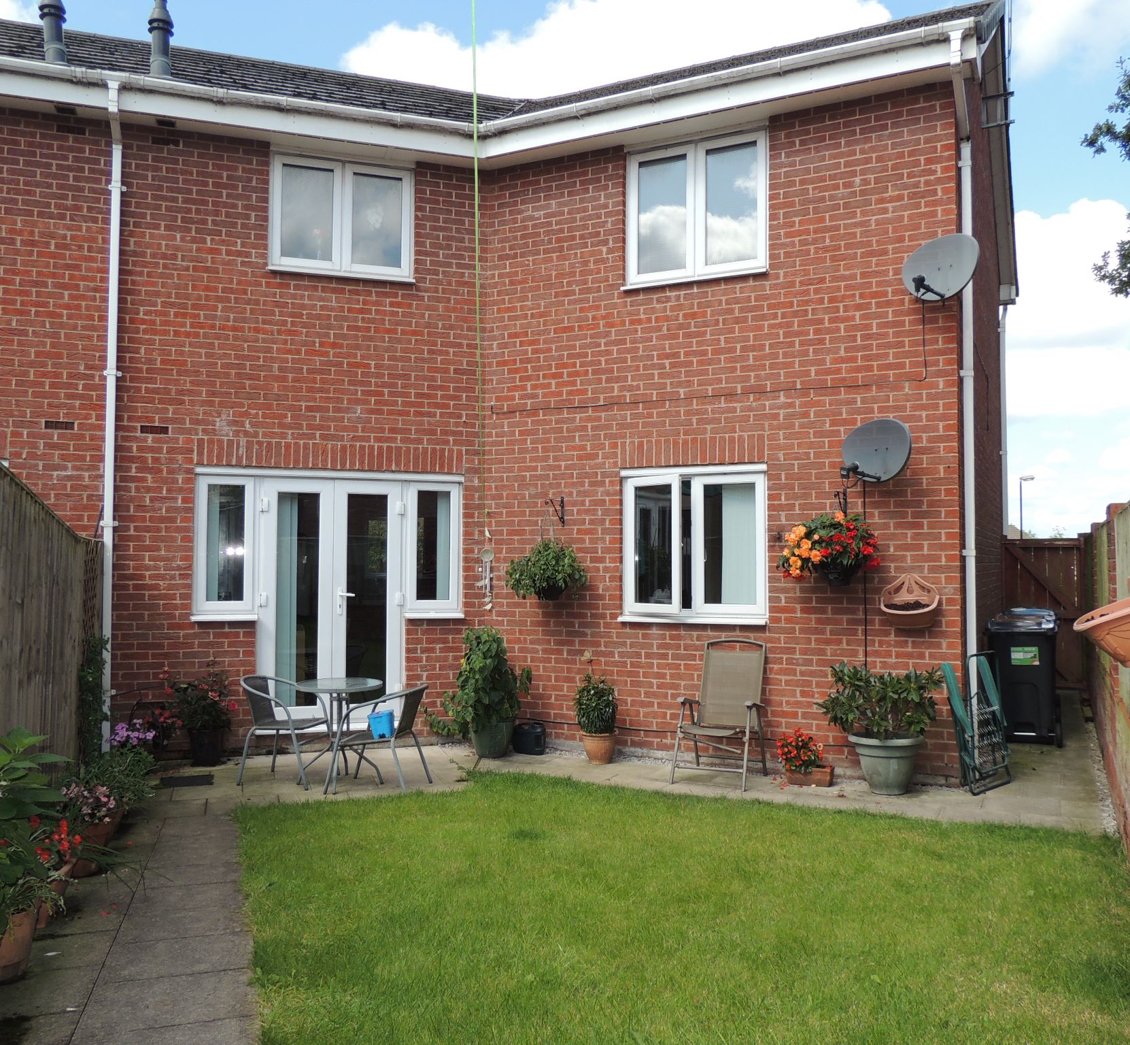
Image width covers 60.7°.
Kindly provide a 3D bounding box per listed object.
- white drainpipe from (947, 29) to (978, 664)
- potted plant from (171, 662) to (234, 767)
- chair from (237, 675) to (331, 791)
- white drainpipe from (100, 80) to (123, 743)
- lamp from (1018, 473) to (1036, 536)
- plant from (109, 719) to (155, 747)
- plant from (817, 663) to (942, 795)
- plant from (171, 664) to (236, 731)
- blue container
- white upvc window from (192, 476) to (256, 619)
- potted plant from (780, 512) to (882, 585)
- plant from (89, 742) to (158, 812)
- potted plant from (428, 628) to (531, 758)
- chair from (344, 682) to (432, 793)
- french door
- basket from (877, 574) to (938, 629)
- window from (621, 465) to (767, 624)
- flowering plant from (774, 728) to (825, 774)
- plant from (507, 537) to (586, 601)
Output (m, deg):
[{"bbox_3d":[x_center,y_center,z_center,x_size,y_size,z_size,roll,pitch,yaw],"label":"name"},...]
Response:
[{"bbox_3d":[2.739,-0.747,6.585,0.150,5.000,0.450,-1,-3,25],"label":"white drainpipe"},{"bbox_3d":[-2.693,1.425,7.166,0.500,0.770,0.460,1,-2,-18],"label":"potted plant"},{"bbox_3d":[-1.943,1.444,6.753,0.570,0.740,0.540,0,-2,16],"label":"chair"},{"bbox_3d":[-3.400,-0.743,7.234,0.120,5.050,0.280,1,-3,-18],"label":"white drainpipe"},{"bbox_3d":[20.135,0.642,41.977,0.720,5.300,0.280,0,-2,15],"label":"lamp"},{"bbox_3d":[-3.121,1.527,6.969,0.340,0.230,0.280,1,-2,-18],"label":"plant"},{"bbox_3d":[2.075,1.368,6.371,0.820,0.860,0.700,-1,-3,26],"label":"plant"},{"bbox_3d":[-2.797,1.342,7.420,0.480,0.510,0.420,1,-2,-19],"label":"plant"},{"bbox_3d":[-1.213,1.332,6.371,0.165,0.175,0.150,0,-2,-6],"label":"blue container"},{"bbox_3d":[-2.656,0.199,7.532,0.455,1.120,0.100,1,-2,-18],"label":"white upvc window"},{"bbox_3d":[1.842,0.163,6.727,0.700,0.500,0.520,-1,-3,25],"label":"potted plant"},{"bbox_3d":[-2.739,1.573,5.980,0.430,0.430,0.430,1,-2,-19],"label":"plant"},{"bbox_3d":[-0.640,1.322,7.620,0.800,1.030,0.650,0,-3,4],"label":"potted plant"},{"bbox_3d":[-1.249,1.427,6.457,0.570,0.700,0.530,0,-2,13],"label":"chair"},{"bbox_3d":[-1.893,0.661,7.807,1.190,2.030,0.090,1,-2,-19],"label":"french door"},{"bbox_3d":[2.362,0.542,6.621,0.370,0.360,0.190,-1,-2,26],"label":"basket"},{"bbox_3d":[0.974,0.177,7.449,1.200,1.210,0.130,-1,-3,25],"label":"window"},{"bbox_3d":[1.618,1.569,6.649,0.330,0.320,0.270,-1,-3,26],"label":"flowering plant"},{"bbox_3d":[-0.150,0.364,7.606,0.630,0.480,0.570,-1,-3,26],"label":"plant"}]

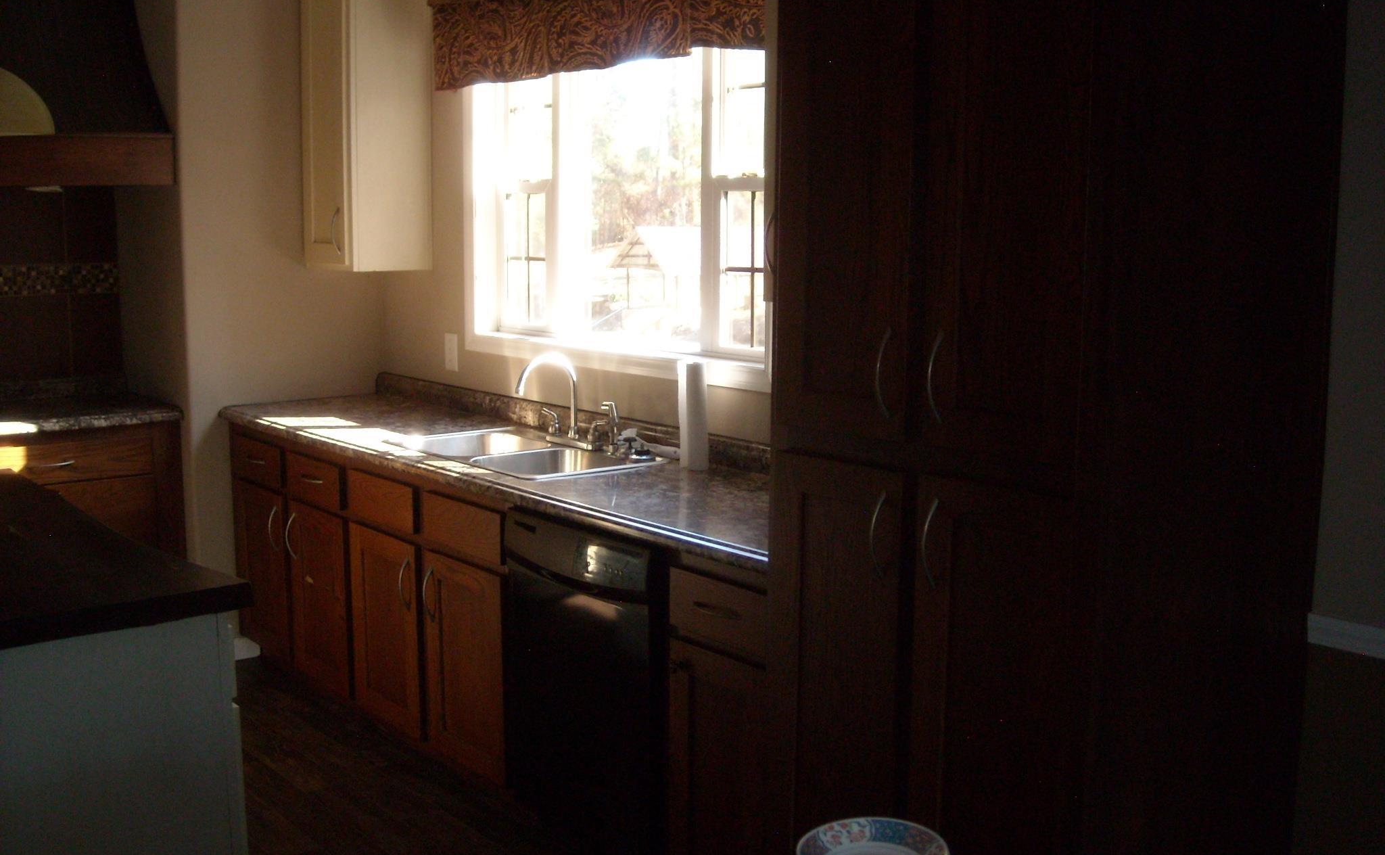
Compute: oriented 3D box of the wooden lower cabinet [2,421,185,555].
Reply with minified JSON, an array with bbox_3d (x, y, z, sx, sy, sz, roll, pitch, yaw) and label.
[{"bbox_3d":[-2.224,0.402,4.813,0.751,0.871,0.607,-7,11,-40],"label":"wooden lower cabinet"}]

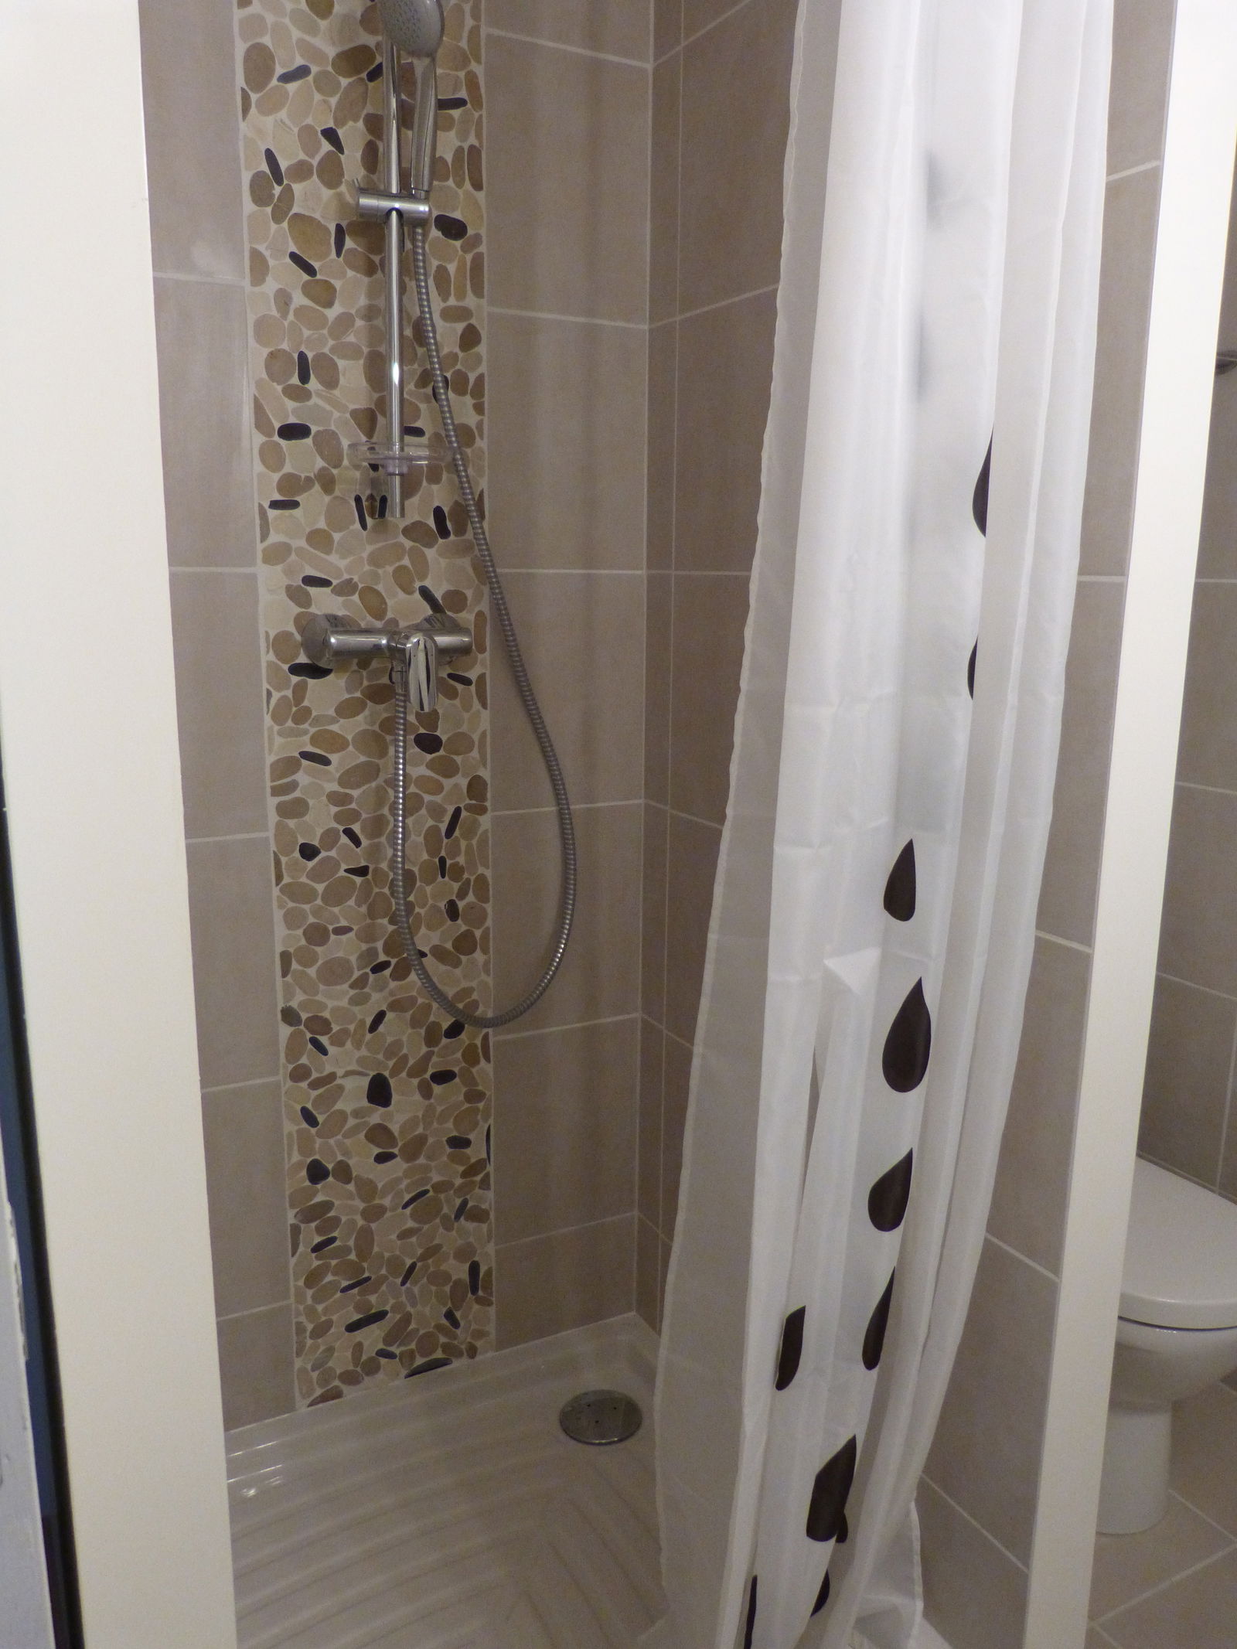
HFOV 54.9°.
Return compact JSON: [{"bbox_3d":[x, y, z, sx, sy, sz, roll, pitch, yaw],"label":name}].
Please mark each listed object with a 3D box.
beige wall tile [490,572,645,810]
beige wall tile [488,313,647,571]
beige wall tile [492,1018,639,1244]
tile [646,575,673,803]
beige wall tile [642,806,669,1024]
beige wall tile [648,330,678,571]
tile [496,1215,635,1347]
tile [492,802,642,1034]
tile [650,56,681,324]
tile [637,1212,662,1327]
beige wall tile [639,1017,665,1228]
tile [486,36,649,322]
[{"bbox_3d":[-0.071,-0.184,1.655,0.230,0.321,0.010,-6,13,-28],"label":"beige wall tile"},{"bbox_3d":[-0.067,-0.500,1.588,0.230,0.319,0.010,-6,13,-28],"label":"beige wall tile"},{"bbox_3d":[-0.078,0.455,1.788,0.230,0.324,0.010,-6,13,-28],"label":"beige wall tile"},{"bbox_3d":[0.058,-0.186,1.674,0.010,0.321,0.070,-6,13,-28],"label":"tile"},{"bbox_3d":[0.055,0.132,1.741,0.010,0.324,0.070,-6,13,-28],"label":"beige wall tile"},{"bbox_3d":[0.062,-0.502,1.608,0.010,0.319,0.070,-6,13,-28],"label":"beige wall tile"},{"bbox_3d":[-0.081,0.701,1.840,0.230,0.172,0.010,-6,13,-28],"label":"tile"},{"bbox_3d":[-0.074,0.135,1.721,0.230,0.324,0.010,-6,13,-28],"label":"tile"},{"bbox_3d":[0.065,-0.816,1.542,0.010,0.316,0.070,-6,13,-28],"label":"tile"},{"bbox_3d":[0.048,0.699,1.860,0.010,0.172,0.070,-6,13,-28],"label":"tile"},{"bbox_3d":[0.051,0.453,1.808,0.010,0.324,0.070,-6,13,-28],"label":"beige wall tile"},{"bbox_3d":[-0.064,-0.814,1.523,0.230,0.316,0.010,-6,13,-28],"label":"tile"}]

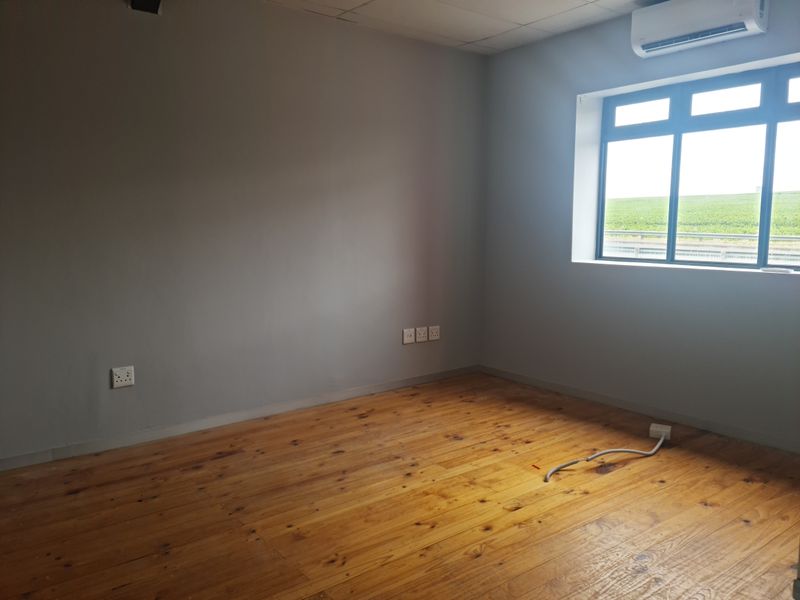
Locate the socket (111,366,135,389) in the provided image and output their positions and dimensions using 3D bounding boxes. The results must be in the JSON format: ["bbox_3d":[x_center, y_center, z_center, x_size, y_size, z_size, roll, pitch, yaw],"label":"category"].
[{"bbox_3d":[-1.681,0.471,3.795,0.120,0.120,0.020,-5,9,-38],"label":"socket"}]

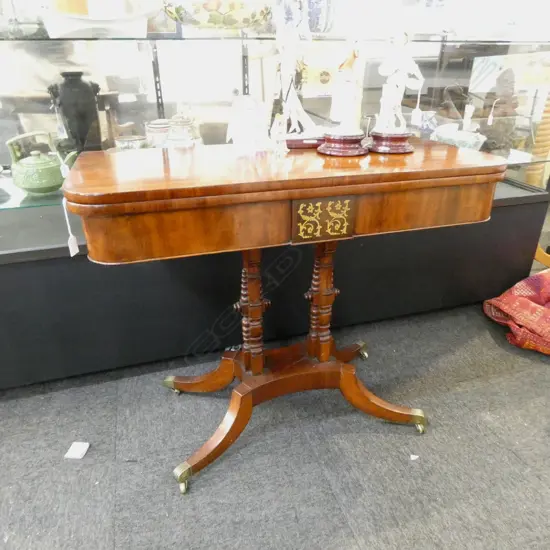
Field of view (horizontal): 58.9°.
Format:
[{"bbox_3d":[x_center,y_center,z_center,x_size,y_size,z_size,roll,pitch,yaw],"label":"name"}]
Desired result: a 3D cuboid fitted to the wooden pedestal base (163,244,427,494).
[{"bbox_3d":[0.035,0.126,1.306,0.683,0.589,0.416,-7,24,-15],"label":"wooden pedestal base"}]

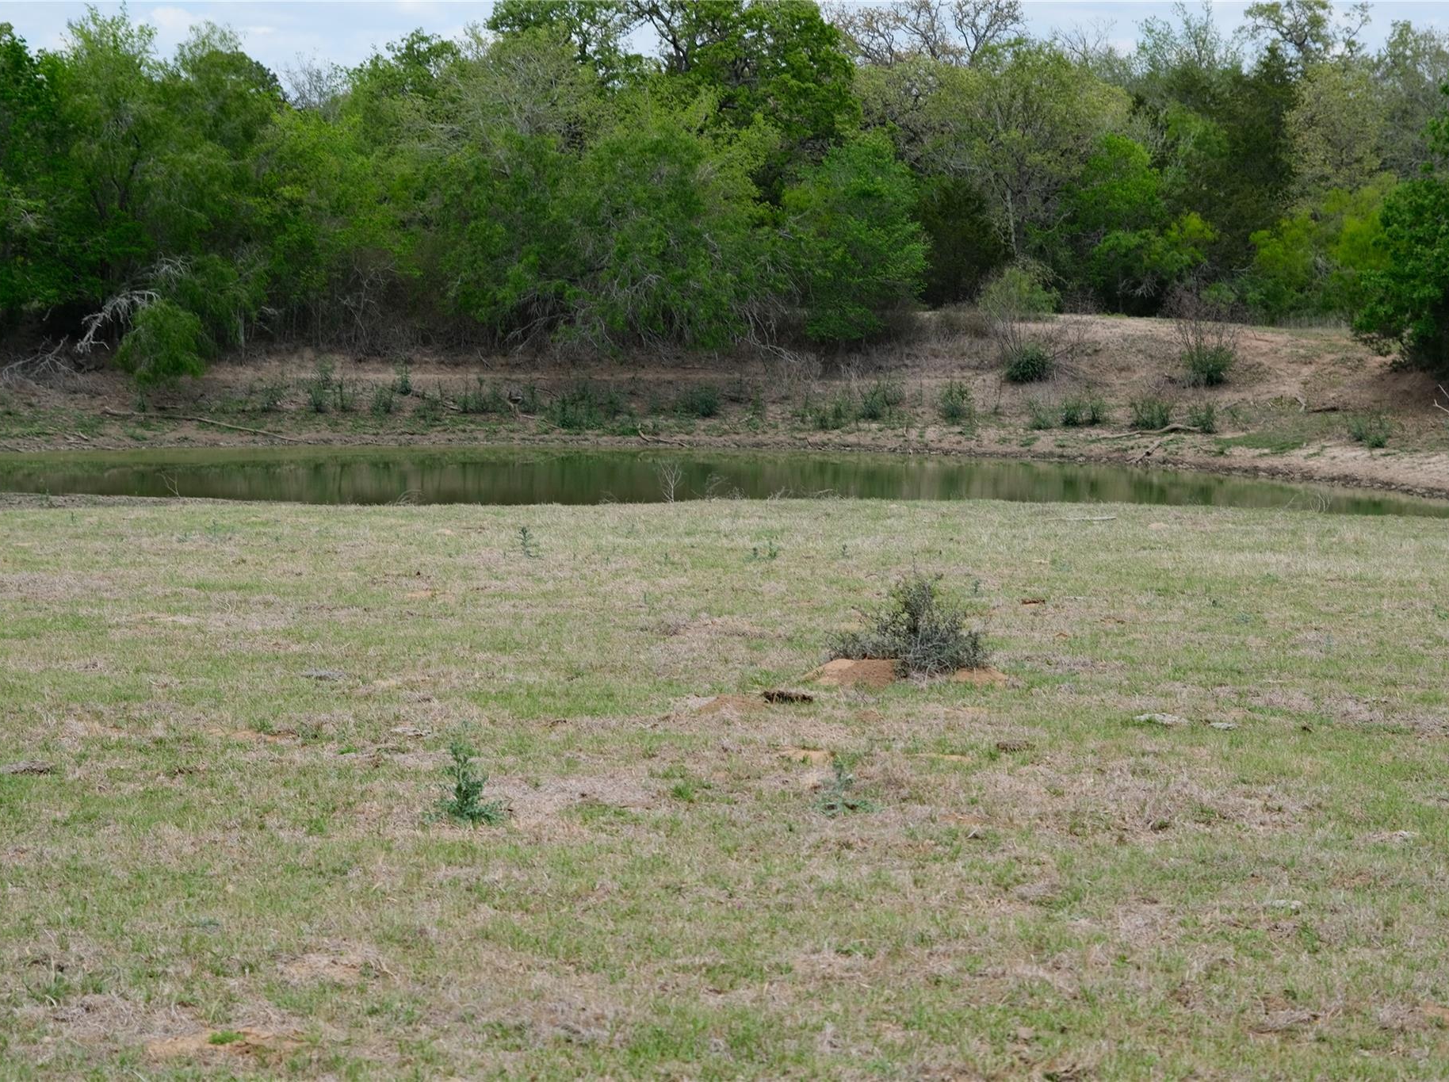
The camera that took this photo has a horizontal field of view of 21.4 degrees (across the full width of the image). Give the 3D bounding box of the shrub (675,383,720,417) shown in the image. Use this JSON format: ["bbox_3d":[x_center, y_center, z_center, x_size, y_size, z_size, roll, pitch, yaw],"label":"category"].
[{"bbox_3d":[-0.552,-2.908,79.500,0.973,0.711,0.827,1,3,0],"label":"shrub"}]

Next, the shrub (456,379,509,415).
[{"bbox_3d":[-4.917,-2.944,78.000,1.084,0.723,0.921,1,3,0],"label":"shrub"}]

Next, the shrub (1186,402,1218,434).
[{"bbox_3d":[9.008,-2.334,72.300,0.622,0.598,0.591,1,3,0],"label":"shrub"}]

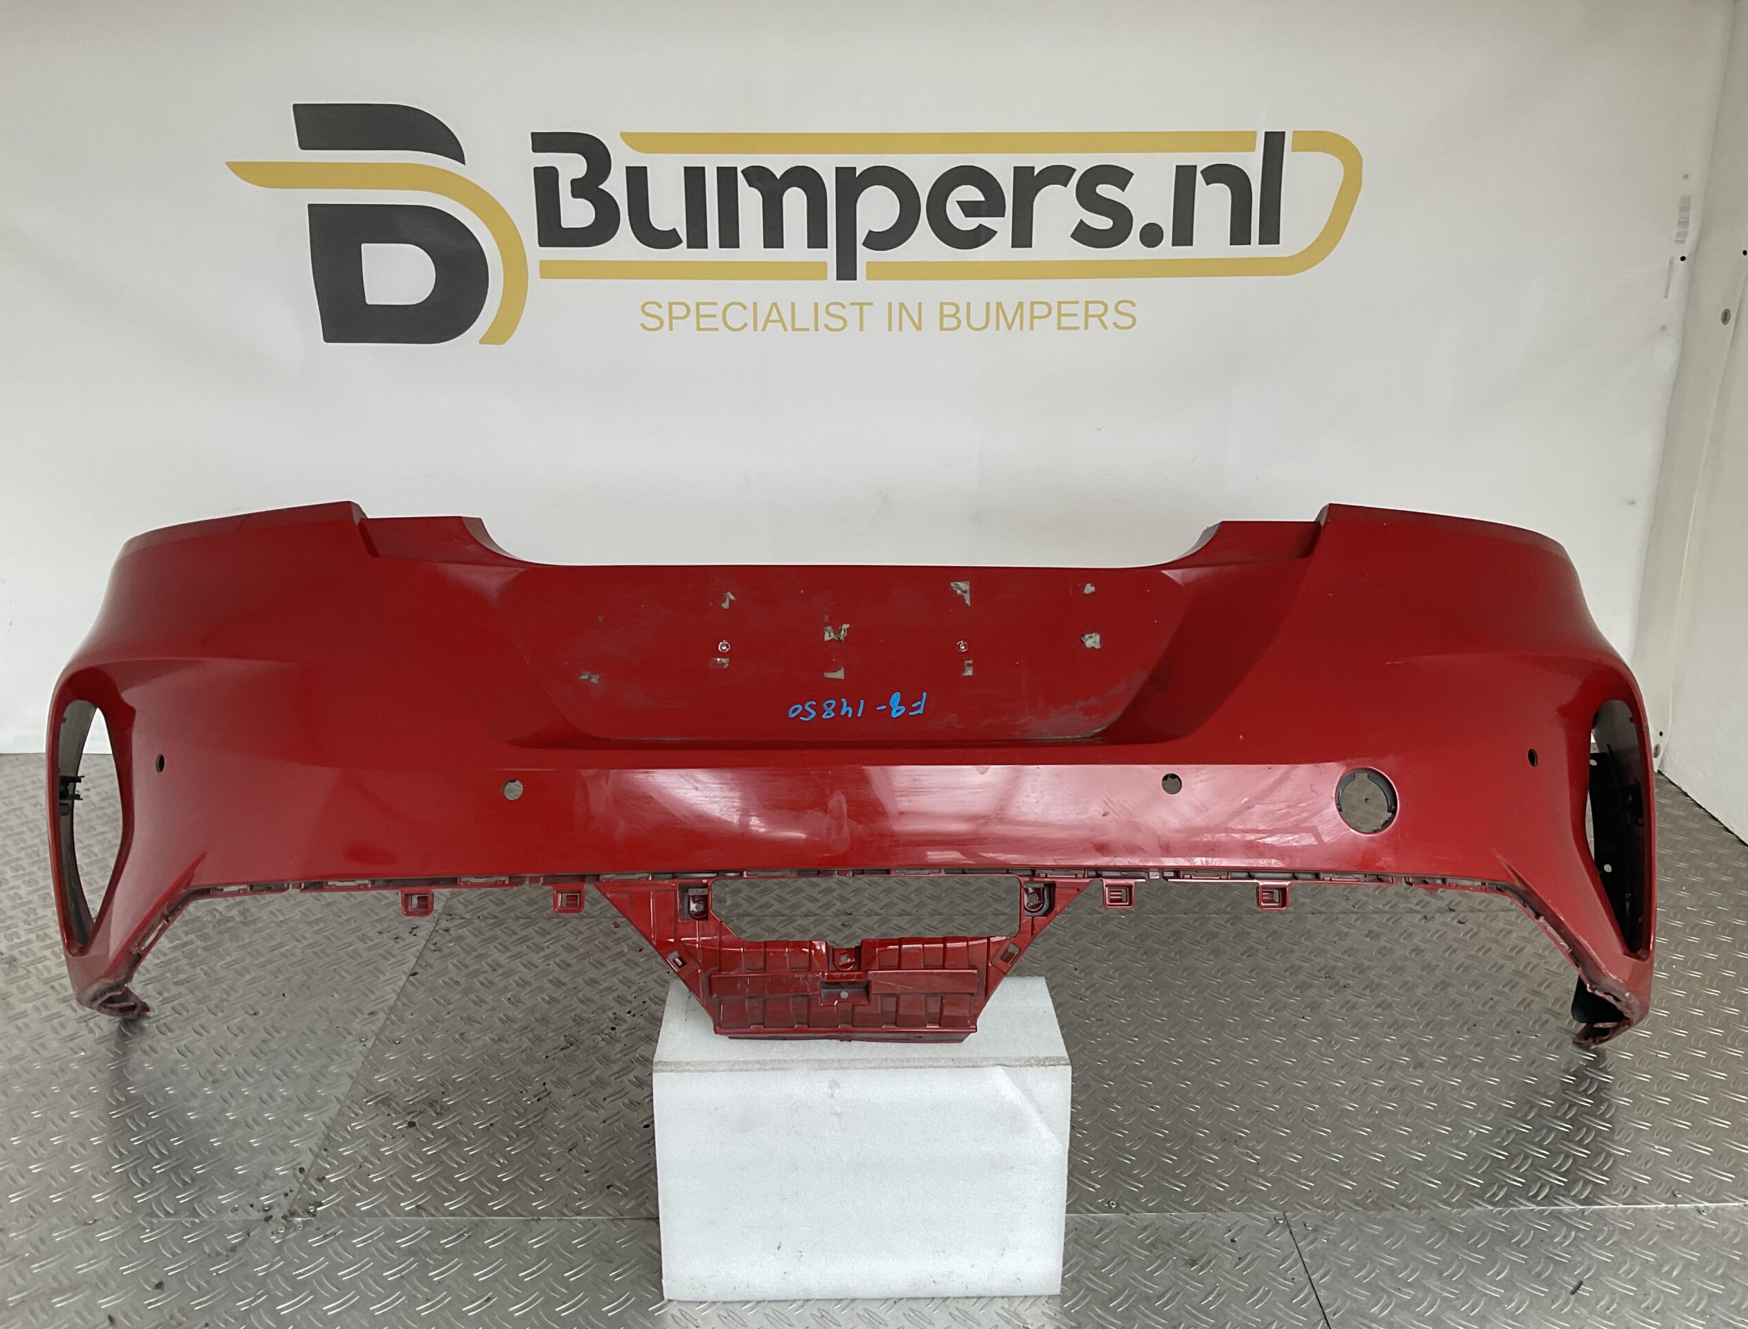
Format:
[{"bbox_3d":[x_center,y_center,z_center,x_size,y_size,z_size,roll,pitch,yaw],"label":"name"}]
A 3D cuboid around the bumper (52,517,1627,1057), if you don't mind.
[{"bbox_3d":[-0.025,0.105,1.546,1.790,0.610,0.520,0,18,0],"label":"bumper"}]

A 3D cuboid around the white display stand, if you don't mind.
[{"bbox_3d":[-0.012,0.482,1.529,0.395,0.264,0.170,0,18,0],"label":"white display stand"}]

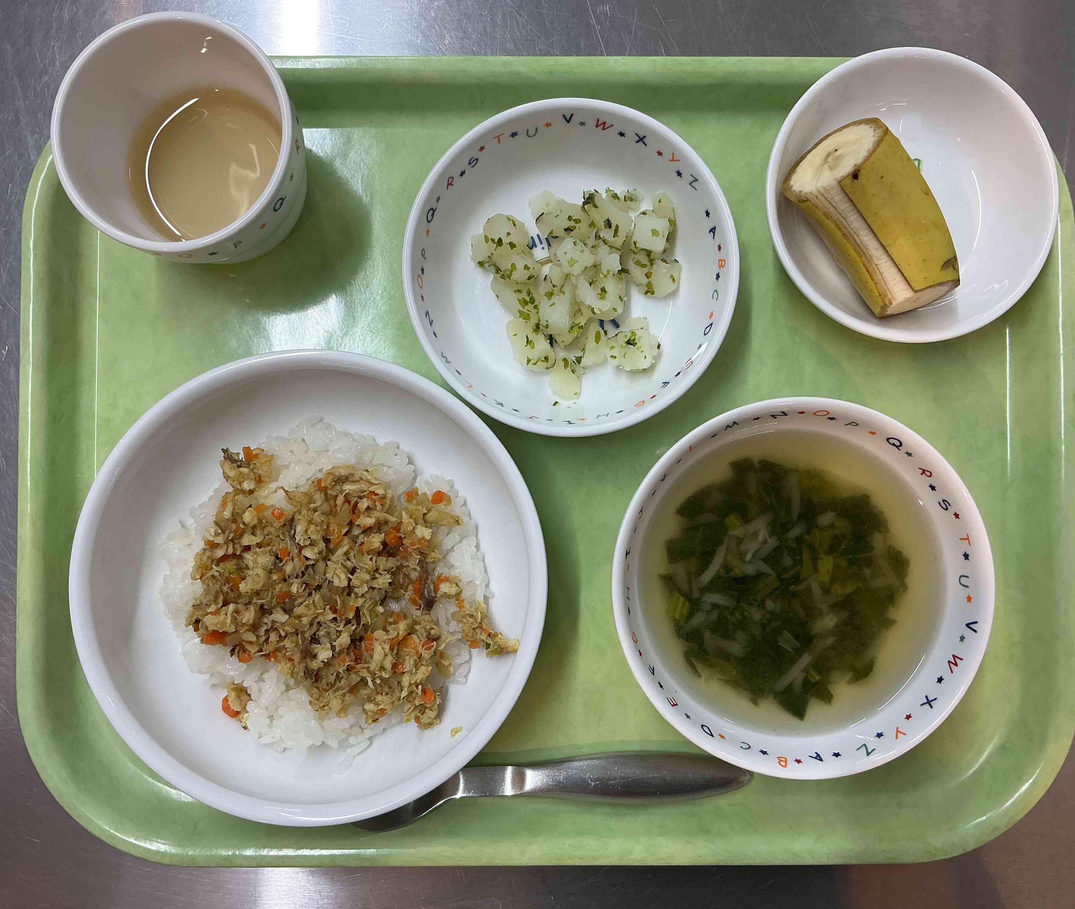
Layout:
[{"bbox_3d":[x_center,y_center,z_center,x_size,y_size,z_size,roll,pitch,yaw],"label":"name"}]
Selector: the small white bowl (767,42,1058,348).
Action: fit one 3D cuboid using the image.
[{"bbox_3d":[0.125,-0.086,0.356,0.098,0.035,0.098,0,89,0],"label":"small white bowl"}]

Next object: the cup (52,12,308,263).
[{"bbox_3d":[-0.111,-0.097,0.340,0.073,0.064,0.073,0,89,0],"label":"cup"}]

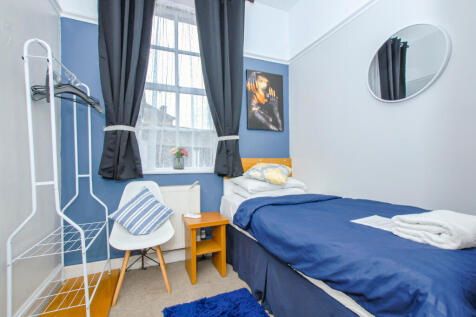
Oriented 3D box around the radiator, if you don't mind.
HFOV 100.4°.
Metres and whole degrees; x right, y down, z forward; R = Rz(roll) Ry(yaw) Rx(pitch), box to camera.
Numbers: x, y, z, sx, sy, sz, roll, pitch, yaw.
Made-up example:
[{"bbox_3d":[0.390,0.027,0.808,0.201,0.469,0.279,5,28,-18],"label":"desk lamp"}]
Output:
[{"bbox_3d":[-0.622,0.573,1.942,0.495,0.610,0.090,0,0,-22],"label":"radiator"}]

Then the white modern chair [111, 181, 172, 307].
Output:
[{"bbox_3d":[-0.762,0.618,1.621,0.460,0.825,0.520,0,0,-22],"label":"white modern chair"}]

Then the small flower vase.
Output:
[{"bbox_3d":[-0.615,0.052,2.082,0.100,0.125,0.100,0,0,-22],"label":"small flower vase"}]

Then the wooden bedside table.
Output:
[{"bbox_3d":[-0.296,0.788,1.798,0.345,0.480,0.295,0,0,-22],"label":"wooden bedside table"}]

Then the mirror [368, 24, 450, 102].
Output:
[{"bbox_3d":[1.114,-0.631,1.343,0.030,0.490,0.487,0,0,-22],"label":"mirror"}]

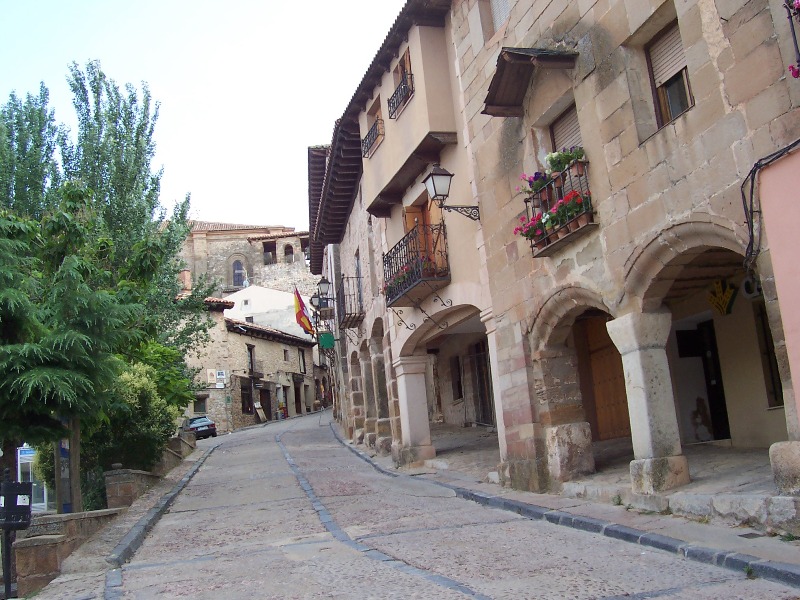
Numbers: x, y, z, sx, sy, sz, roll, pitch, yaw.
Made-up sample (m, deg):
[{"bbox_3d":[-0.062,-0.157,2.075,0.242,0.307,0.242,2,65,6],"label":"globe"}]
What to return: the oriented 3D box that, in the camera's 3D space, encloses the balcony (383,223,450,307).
[{"bbox_3d":[0.349,-0.717,18.622,0.677,1.239,2.565,-1,-12,-17],"label":"balcony"}]

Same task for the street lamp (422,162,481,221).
[{"bbox_3d":[0.992,-2.008,15.904,0.988,1.081,0.448,-1,-12,-17],"label":"street lamp"}]

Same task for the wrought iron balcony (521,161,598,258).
[{"bbox_3d":[2.401,-1.308,12.628,0.246,0.949,1.731,-1,-12,-17],"label":"wrought iron balcony"}]

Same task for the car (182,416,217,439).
[{"bbox_3d":[-12.347,7.718,50.947,1.680,1.390,4.200,-6,-10,-27],"label":"car"}]

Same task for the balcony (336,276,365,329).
[{"bbox_3d":[-1.470,0.092,26.070,0.631,1.180,1.850,-3,-12,-11],"label":"balcony"}]

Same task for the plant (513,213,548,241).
[{"bbox_3d":[2.033,-1.146,13.421,0.380,0.440,0.420,-1,-12,-17],"label":"plant"}]

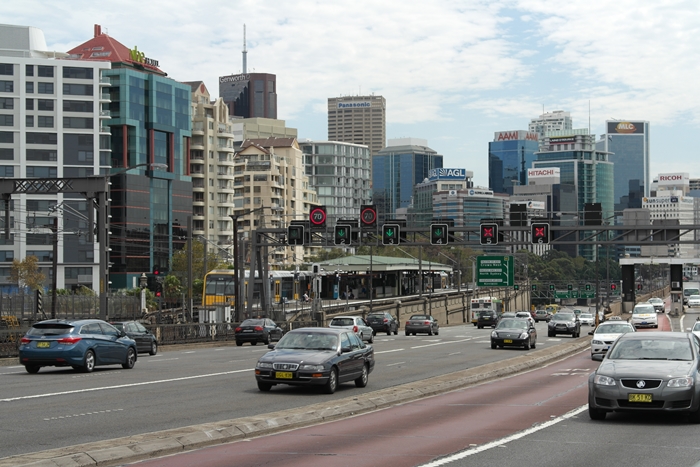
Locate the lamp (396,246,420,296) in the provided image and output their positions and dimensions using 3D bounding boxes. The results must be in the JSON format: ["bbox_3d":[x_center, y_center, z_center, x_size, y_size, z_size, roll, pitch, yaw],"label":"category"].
[{"bbox_3d":[5.792,3.829,147.000,2.500,5.600,0.350,-1,-1,11],"label":"lamp"}]

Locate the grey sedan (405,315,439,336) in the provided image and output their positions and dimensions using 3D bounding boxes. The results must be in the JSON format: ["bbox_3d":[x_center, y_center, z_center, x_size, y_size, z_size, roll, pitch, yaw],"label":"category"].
[{"bbox_3d":[4.860,6.170,100.600,1.780,1.400,4.570,-1,-3,11],"label":"grey sedan"}]

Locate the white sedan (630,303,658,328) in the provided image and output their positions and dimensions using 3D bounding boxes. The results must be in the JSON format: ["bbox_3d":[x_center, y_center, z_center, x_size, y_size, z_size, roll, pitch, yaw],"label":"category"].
[{"bbox_3d":[21.370,5.980,108.300,1.820,1.760,4.780,-1,-3,12],"label":"white sedan"}]

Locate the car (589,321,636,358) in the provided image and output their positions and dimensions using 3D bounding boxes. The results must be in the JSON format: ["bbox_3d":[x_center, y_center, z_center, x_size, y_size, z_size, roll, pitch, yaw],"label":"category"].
[{"bbox_3d":[10.690,4.250,60.200,1.860,1.460,4.920,-1,-3,12],"label":"car"}]

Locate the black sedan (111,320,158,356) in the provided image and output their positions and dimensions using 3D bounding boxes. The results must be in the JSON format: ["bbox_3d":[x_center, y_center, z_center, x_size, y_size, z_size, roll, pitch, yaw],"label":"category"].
[{"bbox_3d":[-9.344,4.352,61.928,1.770,1.457,4.325,-1,-3,14],"label":"black sedan"}]

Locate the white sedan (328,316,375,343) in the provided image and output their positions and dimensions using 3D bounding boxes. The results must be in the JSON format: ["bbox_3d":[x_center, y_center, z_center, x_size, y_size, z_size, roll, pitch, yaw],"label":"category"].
[{"bbox_3d":[0.125,5.052,78.393,1.686,1.436,4.175,-1,-3,14],"label":"white sedan"}]

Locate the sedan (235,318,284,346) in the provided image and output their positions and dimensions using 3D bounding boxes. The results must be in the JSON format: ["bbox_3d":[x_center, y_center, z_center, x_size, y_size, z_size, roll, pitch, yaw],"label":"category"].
[{"bbox_3d":[-4.770,5.205,79.000,1.780,1.430,4.600,-1,-3,11],"label":"sedan"}]

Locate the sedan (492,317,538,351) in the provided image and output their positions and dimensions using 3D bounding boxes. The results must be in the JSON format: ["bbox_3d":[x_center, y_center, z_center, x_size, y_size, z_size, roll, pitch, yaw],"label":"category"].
[{"bbox_3d":[7.820,4.800,71.600,1.800,1.480,4.880,-1,-3,12],"label":"sedan"}]

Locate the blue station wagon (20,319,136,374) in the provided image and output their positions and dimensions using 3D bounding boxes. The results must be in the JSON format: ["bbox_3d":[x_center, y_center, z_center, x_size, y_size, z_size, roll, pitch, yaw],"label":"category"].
[{"bbox_3d":[-7.574,3.152,42.416,1.815,1.476,4.775,-2,-3,15],"label":"blue station wagon"}]

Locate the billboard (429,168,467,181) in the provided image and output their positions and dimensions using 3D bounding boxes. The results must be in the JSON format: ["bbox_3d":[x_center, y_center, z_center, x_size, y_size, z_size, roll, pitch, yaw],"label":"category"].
[{"bbox_3d":[54.700,-32.500,839.700,15.900,6.400,15.900,0,-2,-15],"label":"billboard"}]

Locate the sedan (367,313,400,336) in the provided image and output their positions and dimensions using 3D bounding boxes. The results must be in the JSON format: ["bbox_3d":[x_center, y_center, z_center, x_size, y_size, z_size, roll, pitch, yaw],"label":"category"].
[{"bbox_3d":[2.308,6.490,107.040,1.762,1.560,4.445,-1,-3,12],"label":"sedan"}]

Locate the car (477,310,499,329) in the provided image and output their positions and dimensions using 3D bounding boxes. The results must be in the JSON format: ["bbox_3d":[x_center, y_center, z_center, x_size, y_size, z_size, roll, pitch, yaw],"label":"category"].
[{"bbox_3d":[13.349,8.259,143.367,1.820,1.692,4.576,-1,-3,11],"label":"car"}]

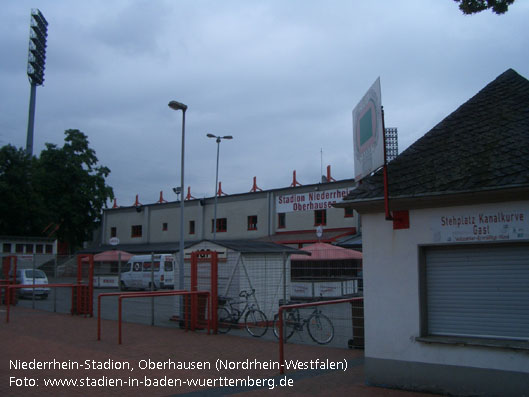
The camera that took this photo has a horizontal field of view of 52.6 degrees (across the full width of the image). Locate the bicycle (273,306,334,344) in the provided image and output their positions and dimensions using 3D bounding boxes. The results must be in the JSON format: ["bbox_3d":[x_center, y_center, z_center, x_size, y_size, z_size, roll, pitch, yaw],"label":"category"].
[{"bbox_3d":[0.888,2.781,12.316,1.730,1.060,0.580,-6,-9,38],"label":"bicycle"}]

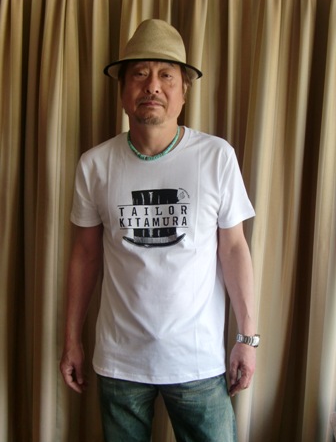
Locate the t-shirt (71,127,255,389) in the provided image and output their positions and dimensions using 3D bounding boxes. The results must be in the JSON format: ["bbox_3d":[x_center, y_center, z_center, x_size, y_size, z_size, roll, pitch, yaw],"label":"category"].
[{"bbox_3d":[-0.015,0.078,1.575,0.485,0.645,0.265,3,3,5],"label":"t-shirt"}]

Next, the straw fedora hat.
[{"bbox_3d":[-0.037,-0.453,1.550,0.255,0.142,0.280,2,0,6],"label":"straw fedora hat"}]

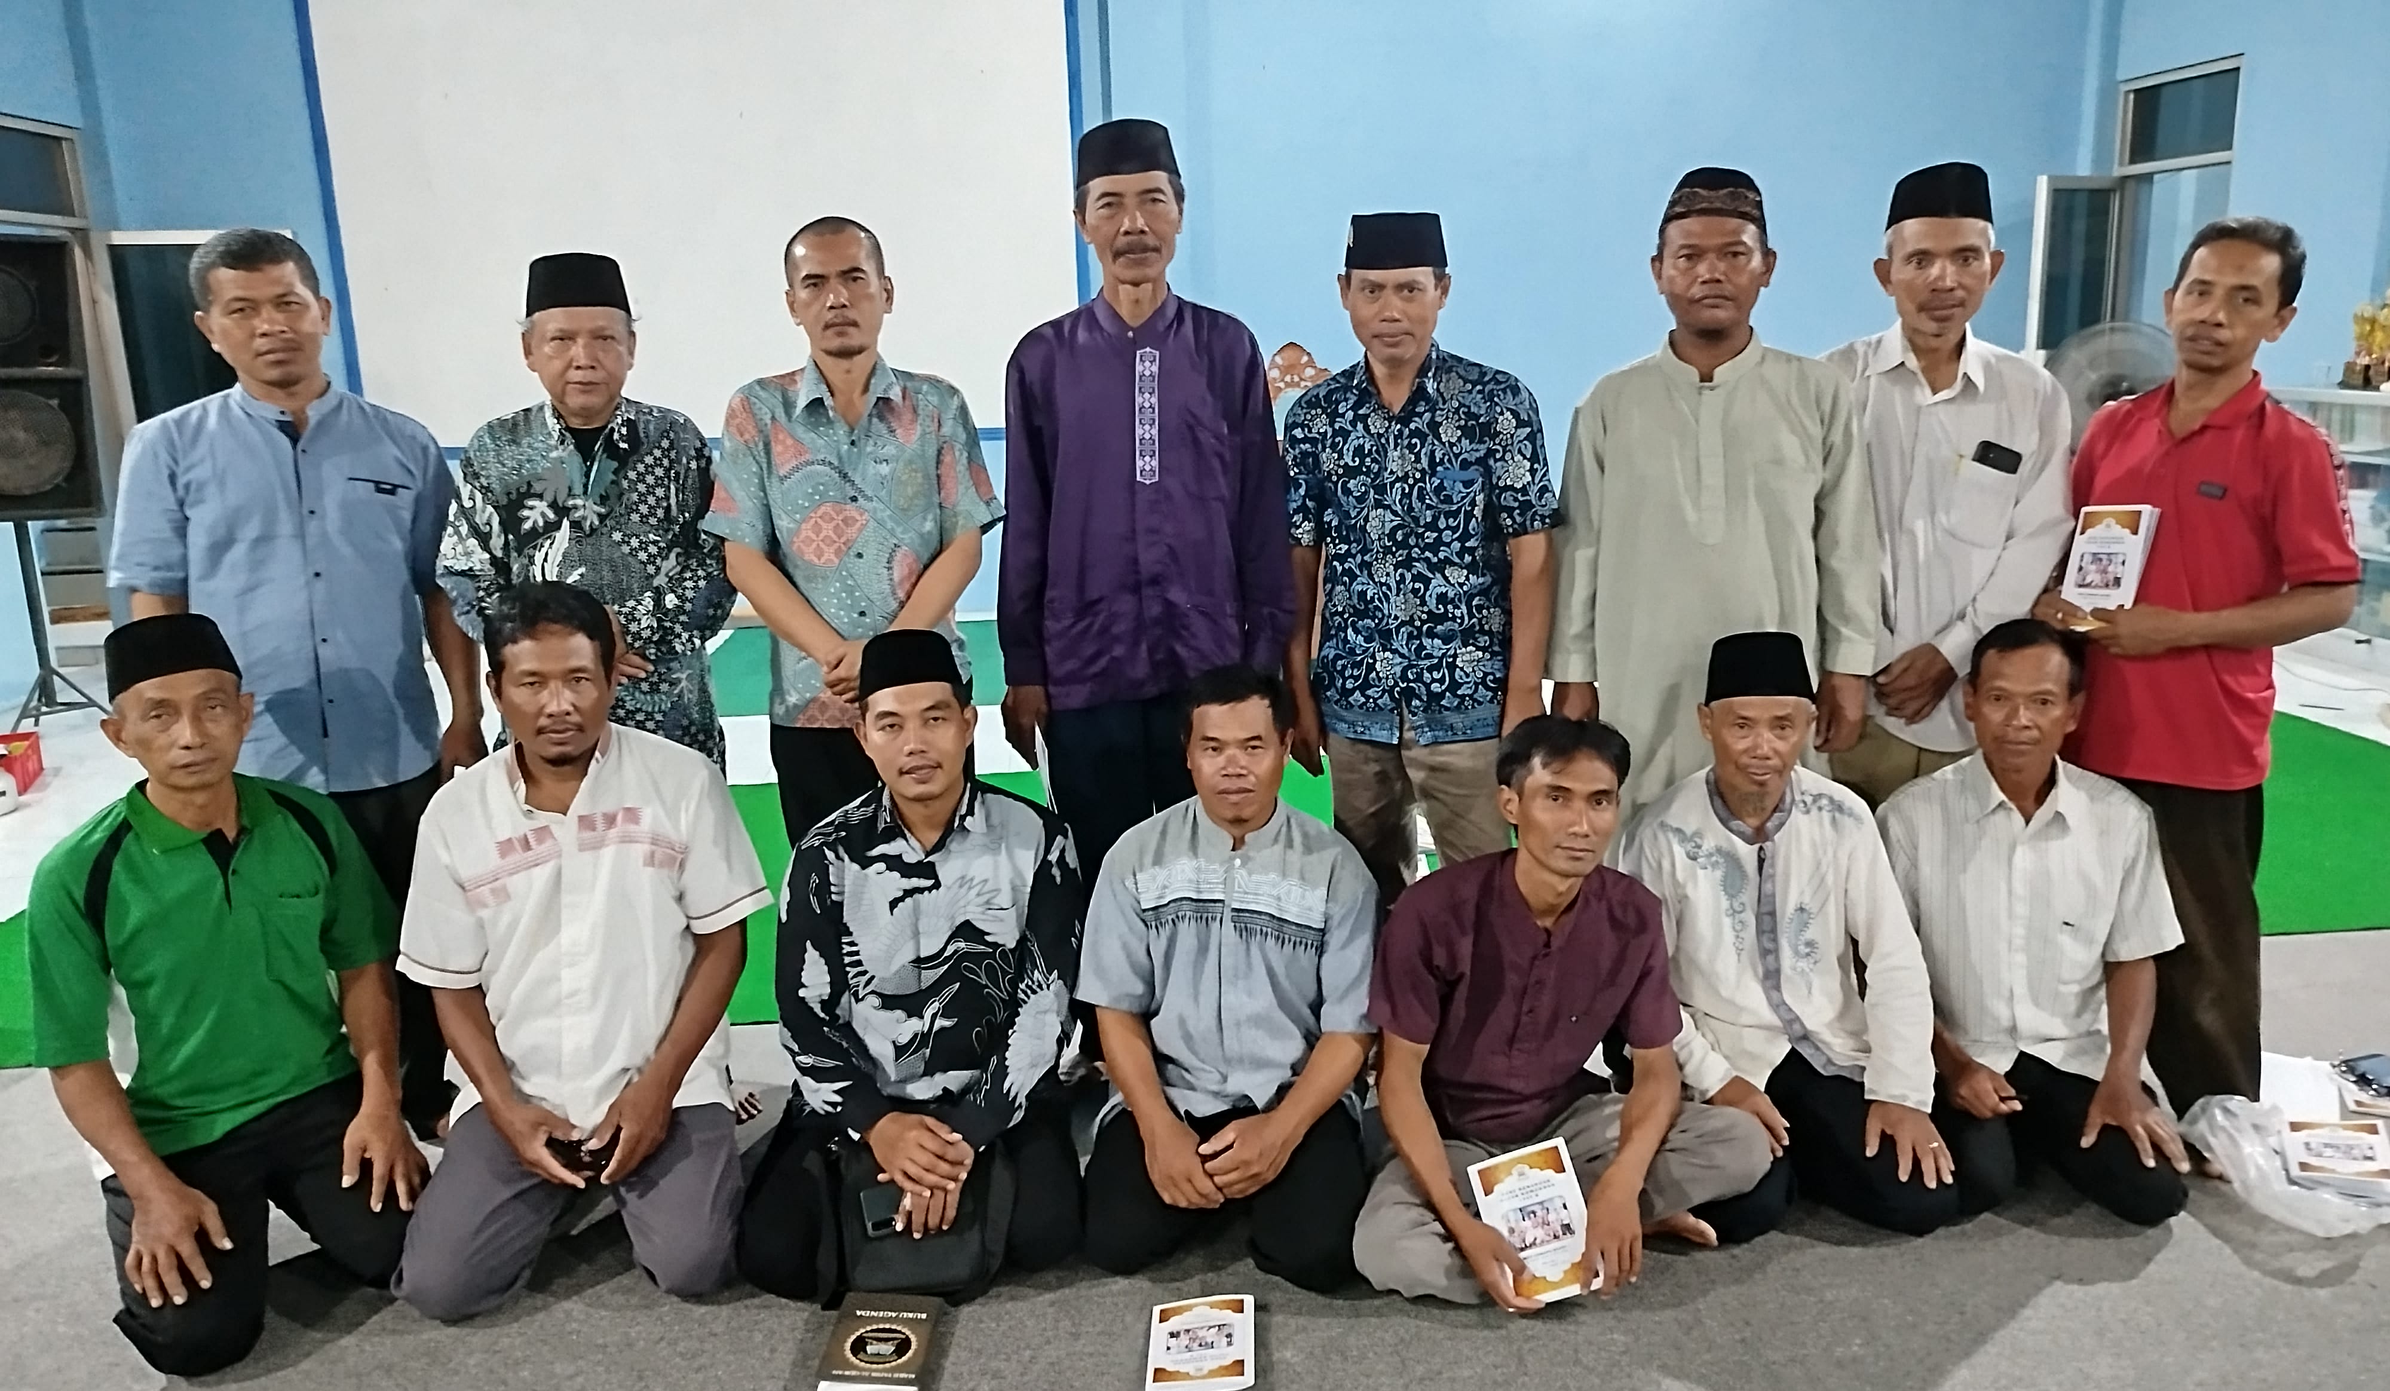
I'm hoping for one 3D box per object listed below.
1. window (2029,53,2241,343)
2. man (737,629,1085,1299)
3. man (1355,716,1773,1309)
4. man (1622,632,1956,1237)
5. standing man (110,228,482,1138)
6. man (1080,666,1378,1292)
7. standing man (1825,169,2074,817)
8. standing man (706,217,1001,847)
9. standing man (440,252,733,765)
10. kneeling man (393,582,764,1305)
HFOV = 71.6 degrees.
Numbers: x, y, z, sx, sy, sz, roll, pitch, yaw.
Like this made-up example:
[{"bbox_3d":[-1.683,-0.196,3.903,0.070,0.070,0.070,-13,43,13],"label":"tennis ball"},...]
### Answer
[{"bbox_3d":[4.323,-2.266,7.869,0.680,1.340,0.880,-3,13,-4],"label":"window"},{"bbox_3d":[-0.453,0.371,2.721,0.540,0.993,0.640,-3,13,-3],"label":"man"},{"bbox_3d":[0.558,0.434,2.675,0.640,0.840,0.600,-2,13,0],"label":"man"},{"bbox_3d":[0.942,0.347,2.820,0.500,0.920,0.620,0,13,8],"label":"man"},{"bbox_3d":[-1.601,0.001,3.017,0.550,1.652,0.300,-8,15,-25],"label":"standing man"},{"bbox_3d":[0.058,0.395,2.720,0.490,0.916,0.640,-1,13,6],"label":"man"},{"bbox_3d":[1.270,-0.071,2.939,0.470,1.660,0.320,2,14,18],"label":"standing man"},{"bbox_3d":[-0.612,-0.049,3.115,0.520,1.643,0.310,-4,13,-11],"label":"standing man"},{"bbox_3d":[-1.078,0.005,3.079,0.530,1.600,0.340,-5,13,-12],"label":"standing man"},{"bbox_3d":[-0.950,0.358,2.730,0.560,1.060,0.640,-5,13,-12],"label":"kneeling man"}]

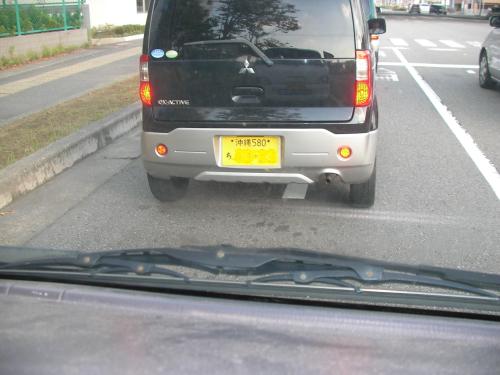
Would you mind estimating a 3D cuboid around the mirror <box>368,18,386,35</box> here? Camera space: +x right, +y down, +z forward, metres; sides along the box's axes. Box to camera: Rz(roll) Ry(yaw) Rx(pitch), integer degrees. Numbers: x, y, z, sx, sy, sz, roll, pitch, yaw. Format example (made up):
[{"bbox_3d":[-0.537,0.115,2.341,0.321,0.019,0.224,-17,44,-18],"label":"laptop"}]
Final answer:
[{"bbox_3d":[1.145,-1.447,4.929,0.158,0.135,0.110,3,20,14],"label":"mirror"}]

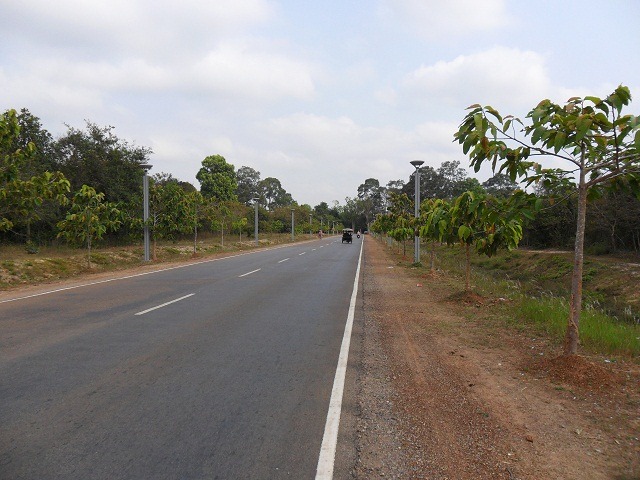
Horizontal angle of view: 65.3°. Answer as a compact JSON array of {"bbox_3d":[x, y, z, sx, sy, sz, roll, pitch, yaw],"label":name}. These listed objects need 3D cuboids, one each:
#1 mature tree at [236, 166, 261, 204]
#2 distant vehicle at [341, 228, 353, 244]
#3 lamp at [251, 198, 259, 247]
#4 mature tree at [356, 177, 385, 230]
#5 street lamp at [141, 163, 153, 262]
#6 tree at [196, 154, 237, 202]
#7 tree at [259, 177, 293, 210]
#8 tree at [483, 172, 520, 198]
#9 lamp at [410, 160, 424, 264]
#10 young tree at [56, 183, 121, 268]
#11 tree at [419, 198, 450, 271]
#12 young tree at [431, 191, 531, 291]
[{"bbox_3d":[-27.404,-15.035,189.754,10.000,26.120,10.000,0,1,5],"label":"mature tree"},{"bbox_3d":[3.621,-0.596,65.950,1.400,1.910,3.100,0,1,5],"label":"distant vehicle"},{"bbox_3d":[-6.718,-1.940,52.852,0.720,5.090,0.720,0,1,5],"label":"lamp"},{"bbox_3d":[24.038,-16.284,239.748,13.000,26.740,13.000,0,1,5],"label":"mature tree"},{"bbox_3d":[-9.234,-1.449,26.600,0.690,5.222,0.690,0,1,0],"label":"street lamp"},{"bbox_3d":[-14.856,-6.277,72.000,5.900,12.109,5.900,0,1,0],"label":"tree"},{"bbox_3d":[-19.111,-14.544,211.771,14.000,24.310,13.000,0,1,5],"label":"tree"},{"bbox_3d":[35.435,-6.621,98.000,7.200,13.064,7.200,0,1,0],"label":"tree"},{"bbox_3d":[4.896,-1.437,25.073,0.710,5.130,0.710,0,1,5],"label":"lamp"},{"bbox_3d":[-10.198,-0.628,21.966,2.800,3.630,2.700,0,1,5],"label":"young tree"},{"bbox_3d":[4.674,-0.212,20.200,1.550,2.974,1.550,0,1,0],"label":"tree"},{"bbox_3d":[4.389,0.034,13.400,2.300,2.698,2.200,0,1,0],"label":"young tree"}]

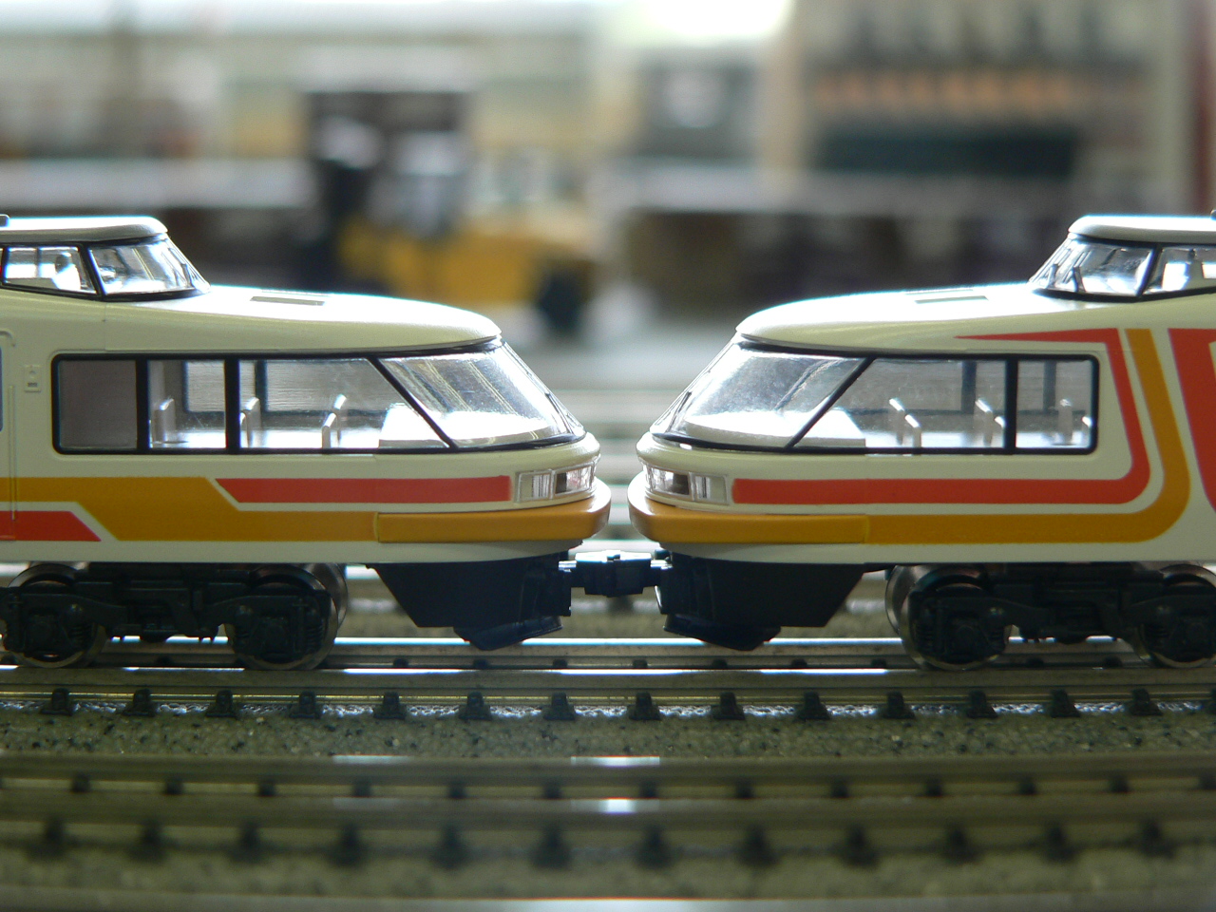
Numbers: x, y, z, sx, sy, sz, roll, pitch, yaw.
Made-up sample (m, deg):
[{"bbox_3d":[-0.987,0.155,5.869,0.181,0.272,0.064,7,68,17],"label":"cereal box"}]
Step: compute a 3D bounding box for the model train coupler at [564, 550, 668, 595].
[{"bbox_3d":[0.000,0.007,0.177,0.007,0.002,0.004,0,8,-1],"label":"model train coupler"}]

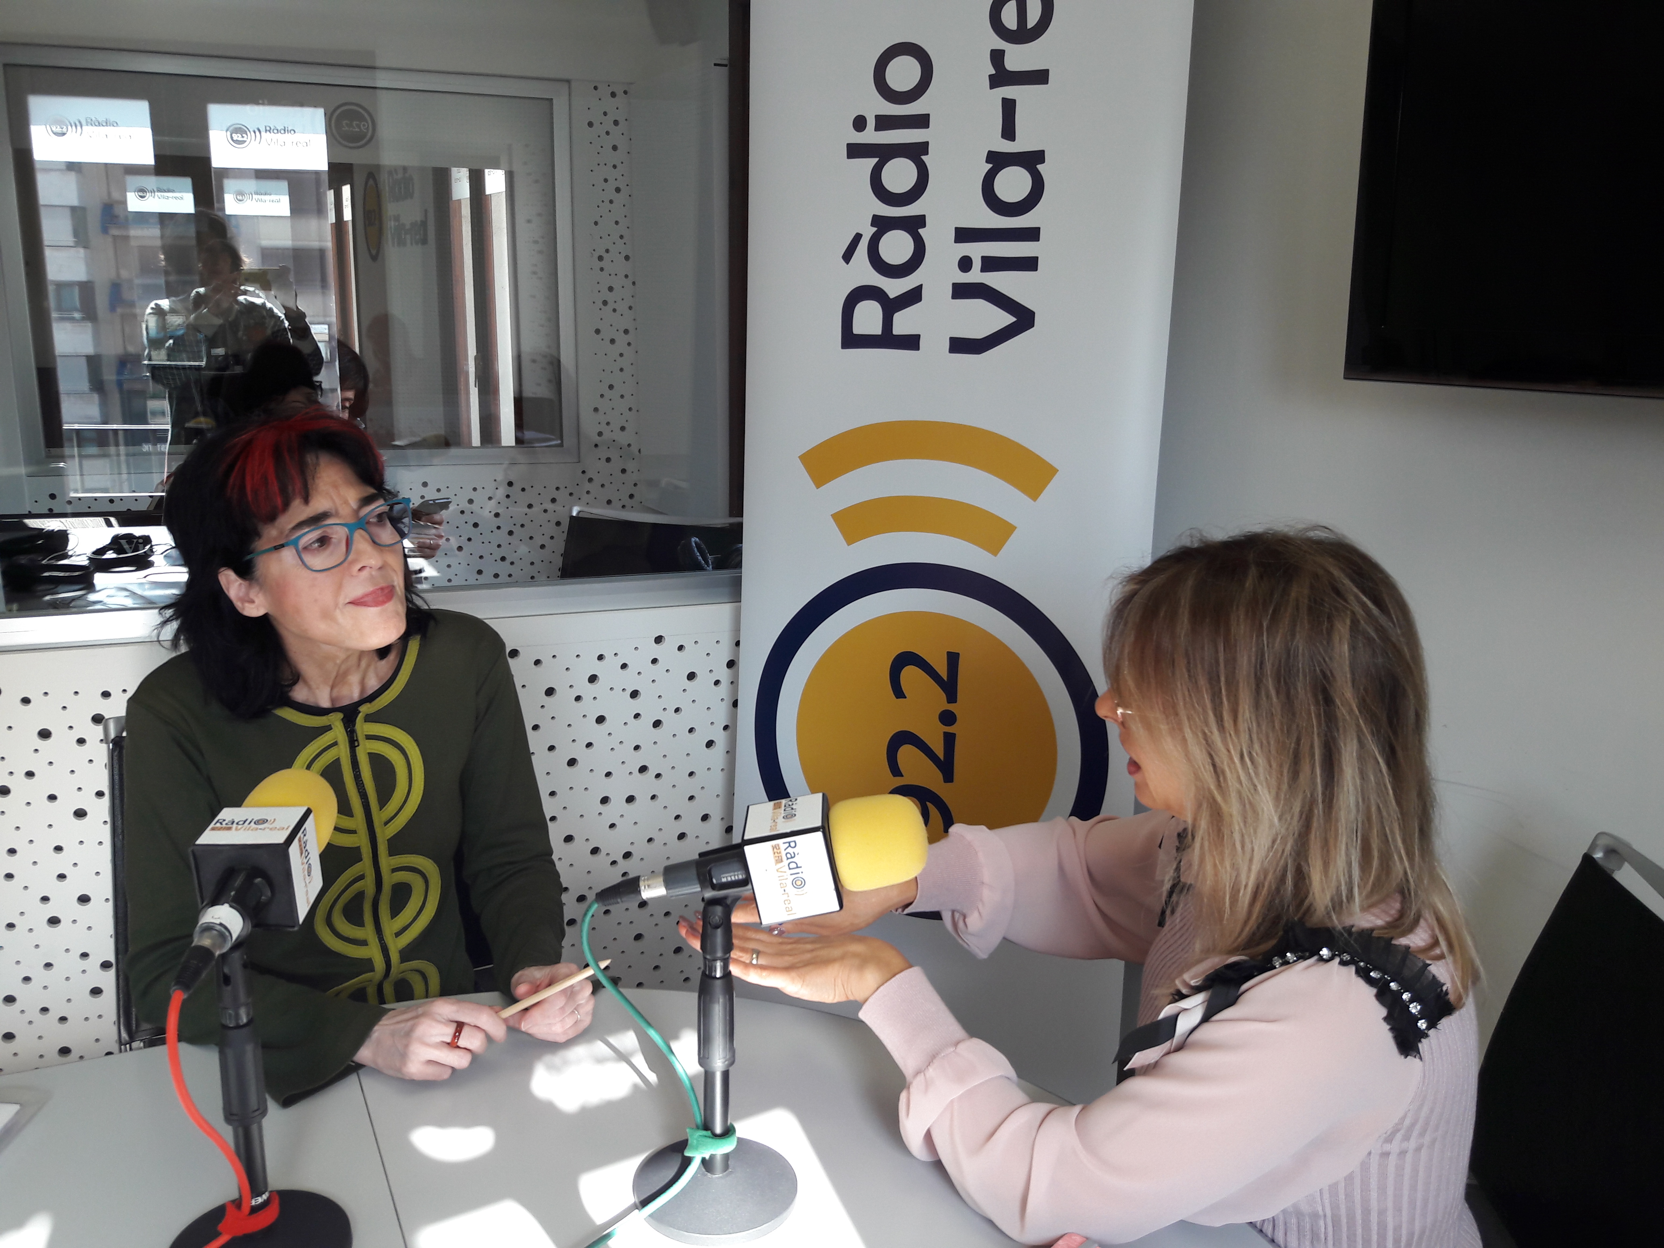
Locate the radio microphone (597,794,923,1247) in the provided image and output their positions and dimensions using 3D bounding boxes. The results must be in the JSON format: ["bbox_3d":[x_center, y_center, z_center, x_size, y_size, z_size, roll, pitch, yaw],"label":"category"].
[{"bbox_3d":[-0.052,0.294,1.043,0.247,0.335,0.132,1,13,-2],"label":"radio microphone"}]

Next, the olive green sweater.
[{"bbox_3d":[-0.502,0.289,1.389,0.460,0.550,0.420,-6,15,-30],"label":"olive green sweater"}]

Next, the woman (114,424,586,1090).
[{"bbox_3d":[-0.485,0.443,1.389,0.480,1.280,0.620,-6,15,-30],"label":"woman"}]

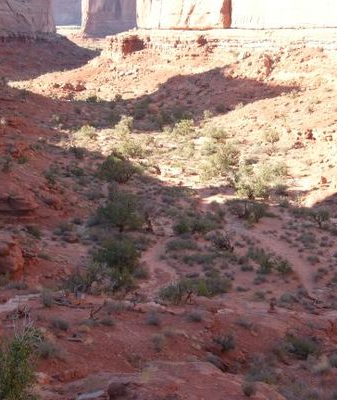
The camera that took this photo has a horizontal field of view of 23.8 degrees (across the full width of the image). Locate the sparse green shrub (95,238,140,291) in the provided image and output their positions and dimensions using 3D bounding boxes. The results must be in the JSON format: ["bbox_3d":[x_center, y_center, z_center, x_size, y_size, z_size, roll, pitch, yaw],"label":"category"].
[{"bbox_3d":[-2.356,2.934,37.000,2.125,2.338,1.955,0,13,0],"label":"sparse green shrub"}]

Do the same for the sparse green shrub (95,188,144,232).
[{"bbox_3d":[-2.814,0.603,46.000,2.872,2.311,2.642,0,13,0],"label":"sparse green shrub"}]

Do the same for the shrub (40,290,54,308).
[{"bbox_3d":[-4.079,3.354,27.000,0.472,0.575,0.434,0,13,0],"label":"shrub"}]

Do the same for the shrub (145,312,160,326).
[{"bbox_3d":[-0.499,3.730,25.000,0.499,0.388,0.459,0,13,0],"label":"shrub"}]

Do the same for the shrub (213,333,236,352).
[{"bbox_3d":[1.608,4.092,23.000,0.689,0.503,0.634,0,13,0],"label":"shrub"}]

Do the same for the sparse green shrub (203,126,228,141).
[{"bbox_3d":[4.695,-6.643,80.000,2.597,1.257,2.389,0,13,0],"label":"sparse green shrub"}]

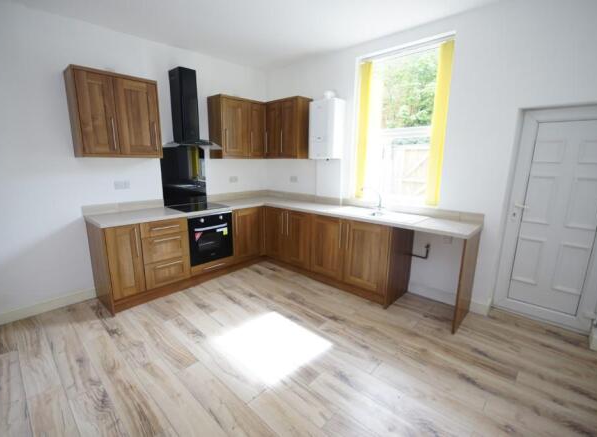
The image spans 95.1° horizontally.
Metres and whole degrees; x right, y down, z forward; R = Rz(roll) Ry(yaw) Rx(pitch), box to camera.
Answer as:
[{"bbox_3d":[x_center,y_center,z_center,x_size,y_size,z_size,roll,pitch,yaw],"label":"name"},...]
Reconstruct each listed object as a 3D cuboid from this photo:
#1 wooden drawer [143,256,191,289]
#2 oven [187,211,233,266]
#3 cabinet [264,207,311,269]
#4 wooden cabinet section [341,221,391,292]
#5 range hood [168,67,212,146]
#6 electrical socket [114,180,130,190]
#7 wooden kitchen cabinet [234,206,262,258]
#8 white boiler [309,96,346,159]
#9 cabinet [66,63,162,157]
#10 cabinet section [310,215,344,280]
[{"bbox_3d":[-1.599,0.558,3.184,0.495,0.277,0.495,11,15,41],"label":"wooden drawer"},{"bbox_3d":[-1.243,0.211,3.537,0.550,0.592,0.595,11,15,41],"label":"oven"},{"bbox_3d":[0.018,0.201,3.885,0.882,0.722,0.575,11,15,41],"label":"cabinet"},{"bbox_3d":[0.901,0.371,3.126,0.507,0.721,0.560,10,15,42],"label":"wooden cabinet section"},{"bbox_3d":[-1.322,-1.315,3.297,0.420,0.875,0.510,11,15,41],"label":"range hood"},{"bbox_3d":[-1.977,-0.368,3.071,0.012,0.086,0.147,11,15,41],"label":"electrical socket"},{"bbox_3d":[-0.882,0.179,3.966,0.575,0.722,0.532,11,15,41],"label":"wooden kitchen cabinet"},{"bbox_3d":[0.368,-1.133,3.538,0.365,0.715,0.250,11,15,41],"label":"white boiler"},{"bbox_3d":[-1.866,-1.038,2.827,0.314,0.795,0.723,11,15,41],"label":"cabinet"},{"bbox_3d":[0.532,0.302,3.459,0.496,0.721,0.560,10,15,42],"label":"cabinet section"}]

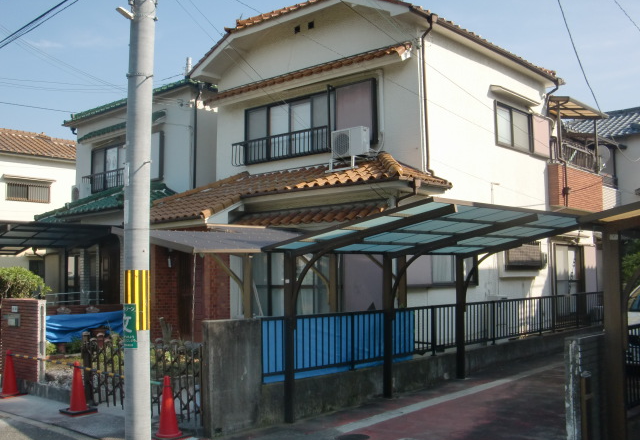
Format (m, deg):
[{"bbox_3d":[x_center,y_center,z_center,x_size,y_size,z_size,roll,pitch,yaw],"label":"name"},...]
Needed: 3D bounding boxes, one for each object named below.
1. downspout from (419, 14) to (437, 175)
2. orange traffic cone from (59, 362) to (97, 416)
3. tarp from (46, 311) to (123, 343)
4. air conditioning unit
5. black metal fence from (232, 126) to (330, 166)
[{"bbox_3d":[2.040,-2.278,12.806,0.360,2.930,0.320,-5,-6,41],"label":"downspout"},{"bbox_3d":[-3.317,2.295,9.647,0.380,0.700,0.380,3,-6,-37],"label":"orange traffic cone"},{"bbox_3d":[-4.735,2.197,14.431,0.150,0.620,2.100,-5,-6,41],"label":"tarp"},{"bbox_3d":[0.599,-1.452,13.408,0.740,0.535,0.270,-5,-6,41],"label":"air conditioning unit"},{"bbox_3d":[-0.769,-1.525,14.864,2.900,0.490,0.270,-5,-6,41],"label":"black metal fence"}]

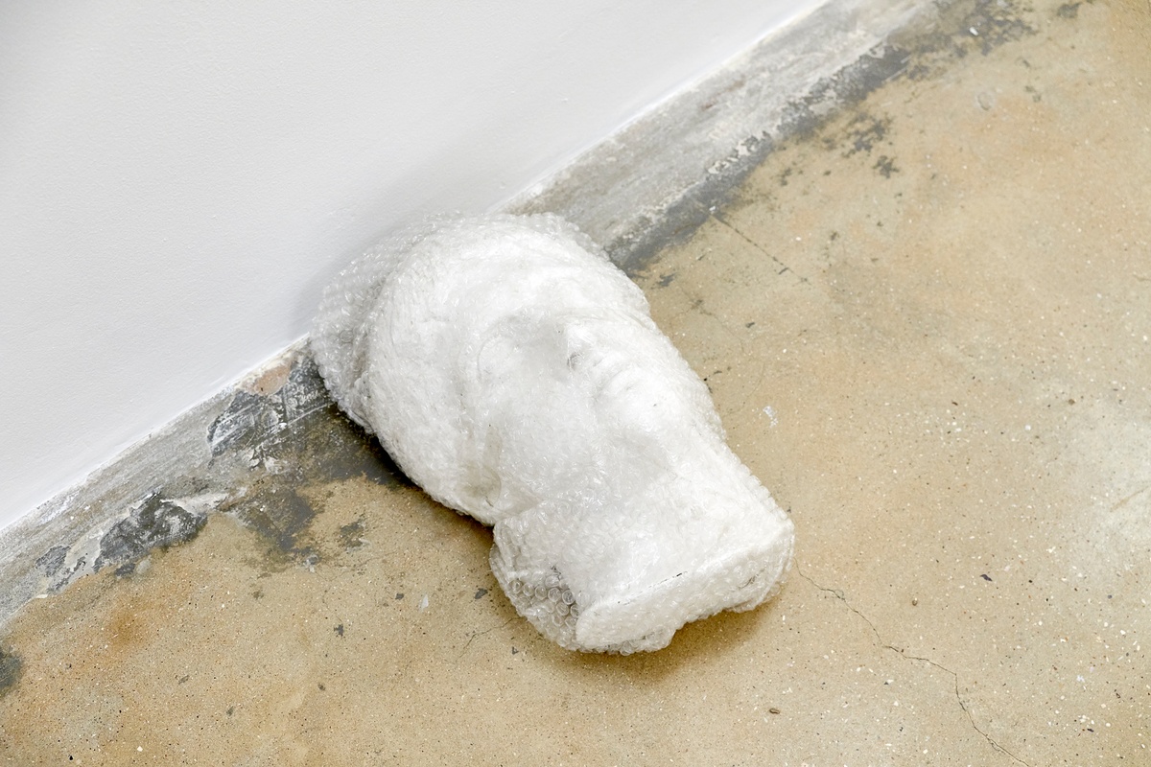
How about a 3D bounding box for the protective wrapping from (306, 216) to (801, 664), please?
[{"bbox_3d":[-0.017,0.022,1.155,0.225,0.205,0.385,-36,69,-24],"label":"protective wrapping"}]

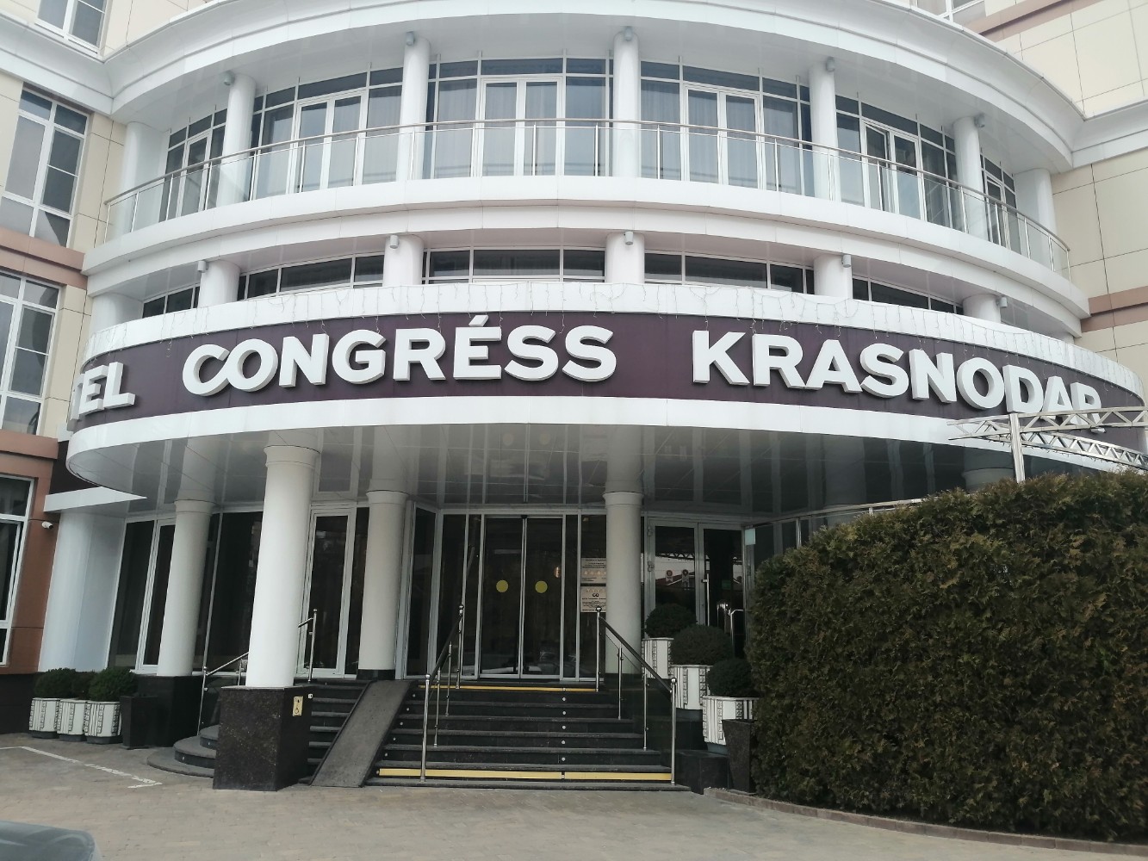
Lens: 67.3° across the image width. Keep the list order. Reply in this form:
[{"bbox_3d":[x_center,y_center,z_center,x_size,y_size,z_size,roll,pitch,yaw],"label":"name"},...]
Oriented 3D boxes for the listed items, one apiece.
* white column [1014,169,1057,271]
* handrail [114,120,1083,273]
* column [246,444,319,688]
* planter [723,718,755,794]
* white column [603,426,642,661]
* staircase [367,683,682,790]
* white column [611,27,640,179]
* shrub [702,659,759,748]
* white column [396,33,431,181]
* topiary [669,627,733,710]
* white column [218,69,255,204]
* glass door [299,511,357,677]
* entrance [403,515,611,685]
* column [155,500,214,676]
[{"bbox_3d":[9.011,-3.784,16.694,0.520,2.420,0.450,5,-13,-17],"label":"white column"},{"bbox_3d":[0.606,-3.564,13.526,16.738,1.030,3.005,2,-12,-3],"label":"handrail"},{"bbox_3d":[-3.254,1.497,9.596,0.550,2.600,0.550,5,-14,-17],"label":"column"},{"bbox_3d":[1.768,3.276,8.703,0.370,0.670,0.370,10,-15,-37],"label":"planter"},{"bbox_3d":[0.722,2.010,12.565,0.550,2.920,0.550,1,-13,2],"label":"white column"},{"bbox_3d":[-0.459,3.570,10.153,3.400,0.860,2.400,1,-13,-1],"label":"staircase"},{"bbox_3d":[0.844,-5.091,13.921,0.430,2.840,0.430,1,-13,0],"label":"white column"},{"bbox_3d":[1.741,3.017,9.500,0.630,1.010,0.630,1,-13,0],"label":"shrub"},{"bbox_3d":[-2.389,-4.725,12.962,0.380,2.440,0.380,-1,-12,10],"label":"white column"},{"bbox_3d":[1.521,2.881,10.374,0.680,1.061,0.680,0,-13,6],"label":"topiary"},{"bbox_3d":[-5.960,-4.908,15.187,0.430,2.840,0.430,1,-13,0],"label":"white column"},{"bbox_3d":[-3.457,2.265,12.082,0.720,2.270,0.100,-3,-13,16],"label":"glass door"},{"bbox_3d":[-0.845,2.656,13.919,3.350,2.648,0.500,0,-13,2],"label":"entrance"},{"bbox_3d":[-6.132,2.432,13.540,0.550,2.704,0.550,7,-14,-23],"label":"column"}]

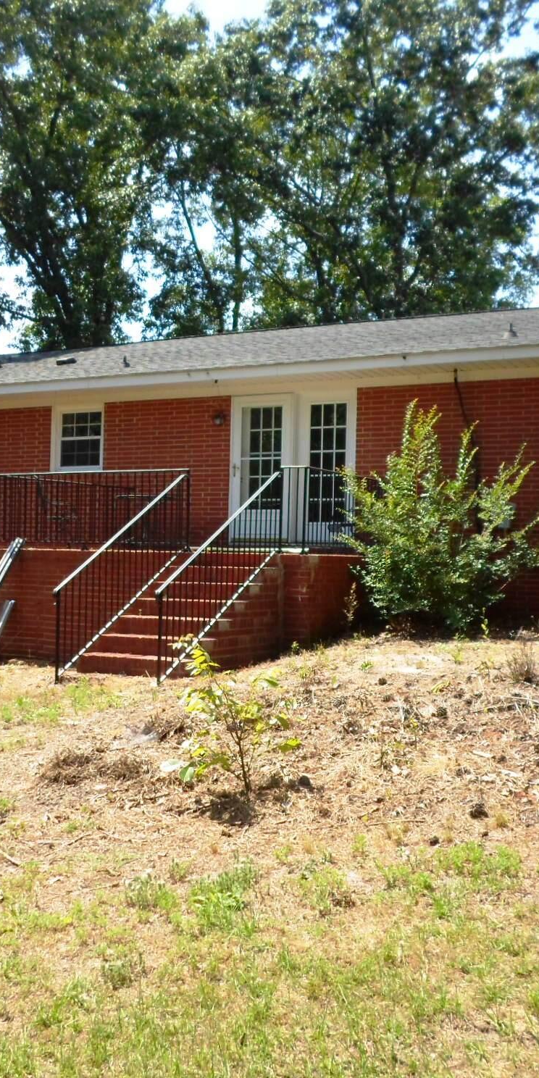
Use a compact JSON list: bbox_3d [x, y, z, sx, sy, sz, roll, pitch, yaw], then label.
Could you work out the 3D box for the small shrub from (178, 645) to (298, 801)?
[{"bbox_3d":[-0.177,1.030,5.850,0.690,0.860,0.650,1,-1,0],"label":"small shrub"}]

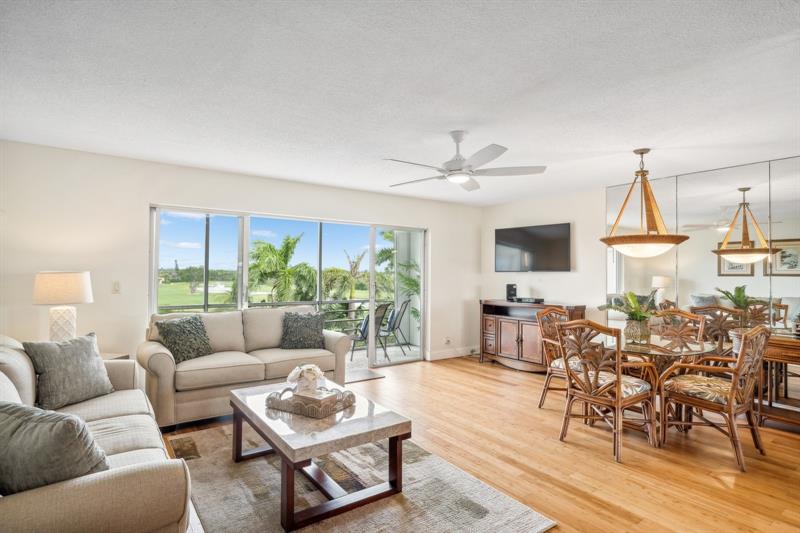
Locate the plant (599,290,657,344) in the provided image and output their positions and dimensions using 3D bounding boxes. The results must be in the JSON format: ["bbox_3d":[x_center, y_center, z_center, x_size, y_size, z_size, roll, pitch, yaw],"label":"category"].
[{"bbox_3d":[2.077,0.452,3.803,0.520,0.460,0.480,0,-1,29],"label":"plant"}]

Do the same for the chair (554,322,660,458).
[{"bbox_3d":[1.620,0.902,3.337,0.600,0.980,0.590,1,-1,-35],"label":"chair"}]

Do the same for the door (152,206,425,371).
[{"bbox_3d":[-1.086,0.412,5.334,3.564,1.979,0.130,1,-1,-35],"label":"door"}]

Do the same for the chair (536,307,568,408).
[{"bbox_3d":[1.745,0.938,4.253,0.590,1.000,0.600,1,-1,-37],"label":"chair"}]

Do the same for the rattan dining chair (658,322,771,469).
[{"bbox_3d":[2.424,0.924,3.234,0.590,1.000,0.600,1,-1,-37],"label":"rattan dining chair"}]

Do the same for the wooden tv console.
[{"bbox_3d":[1.788,0.966,5.853,0.460,0.930,1.440,1,-1,-35],"label":"wooden tv console"}]

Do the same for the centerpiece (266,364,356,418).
[{"bbox_3d":[-0.602,0.819,2.900,0.460,0.280,0.330,0,-1,30],"label":"centerpiece"}]

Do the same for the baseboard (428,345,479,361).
[{"bbox_3d":[0.942,1.404,6.839,1.170,0.135,0.025,1,-1,-37],"label":"baseboard"}]

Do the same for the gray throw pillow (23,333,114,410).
[{"bbox_3d":[-2.189,0.677,2.815,0.160,0.450,0.460,-29,-11,18],"label":"gray throw pillow"}]

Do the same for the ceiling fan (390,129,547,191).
[{"bbox_3d":[0.458,-0.857,3.340,1.410,0.409,1.410,1,-1,-35],"label":"ceiling fan"}]

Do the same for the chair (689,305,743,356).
[{"bbox_3d":[4.005,0.951,5.222,0.600,1.000,0.590,1,-1,-37],"label":"chair"}]

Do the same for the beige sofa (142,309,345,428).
[{"bbox_3d":[-1.530,0.923,4.301,1.990,0.920,0.920,1,-1,-35],"label":"beige sofa"}]

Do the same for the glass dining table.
[{"bbox_3d":[2.163,1.042,3.751,1.050,0.720,1.050,1,-1,-35],"label":"glass dining table"}]

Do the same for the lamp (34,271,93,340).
[{"bbox_3d":[-2.735,0.422,3.420,0.390,0.730,0.390,1,-1,-39],"label":"lamp"}]

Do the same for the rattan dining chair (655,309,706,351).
[{"bbox_3d":[2.649,0.937,4.170,0.600,1.000,0.590,1,-1,-37],"label":"rattan dining chair"}]

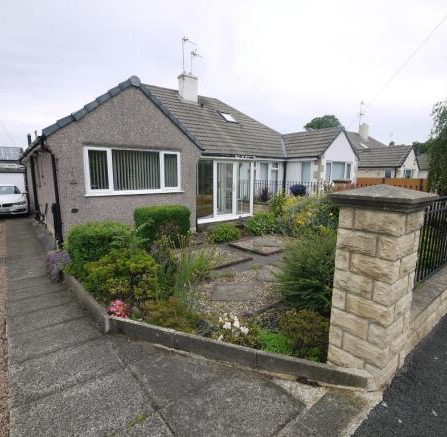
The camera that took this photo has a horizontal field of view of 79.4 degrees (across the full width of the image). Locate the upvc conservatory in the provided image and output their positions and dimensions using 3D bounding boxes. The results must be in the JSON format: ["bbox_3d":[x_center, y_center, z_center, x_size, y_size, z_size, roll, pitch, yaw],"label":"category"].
[{"bbox_3d":[-0.466,-1.152,10.453,2.560,2.190,2.000,-7,12,-38],"label":"upvc conservatory"}]

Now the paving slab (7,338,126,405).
[{"bbox_3d":[-1.303,1.254,2.250,0.760,0.050,0.600,-7,9,-38],"label":"paving slab"}]

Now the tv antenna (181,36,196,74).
[{"bbox_3d":[-1.850,-8.889,14.871,0.380,1.887,1.080,8,13,41],"label":"tv antenna"}]

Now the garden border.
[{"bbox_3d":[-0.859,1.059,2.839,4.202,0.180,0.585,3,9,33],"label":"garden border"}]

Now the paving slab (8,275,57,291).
[{"bbox_3d":[-3.014,1.031,4.355,0.750,0.050,0.580,-7,9,-38],"label":"paving slab"}]

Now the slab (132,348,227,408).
[{"bbox_3d":[-0.354,1.363,2.434,0.750,0.050,0.570,-7,10,-36],"label":"slab"}]

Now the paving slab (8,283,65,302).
[{"bbox_3d":[-2.896,1.168,4.253,0.770,0.050,0.560,-7,10,-36],"label":"paving slab"}]

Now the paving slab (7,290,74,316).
[{"bbox_3d":[-2.554,1.214,3.864,0.820,0.050,0.580,-7,10,-36],"label":"paving slab"}]

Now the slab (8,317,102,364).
[{"bbox_3d":[-1.825,1.320,2.980,0.860,0.050,0.600,-7,10,-36],"label":"slab"}]

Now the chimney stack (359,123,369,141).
[{"bbox_3d":[15.242,-9.242,29.477,0.940,1.574,0.750,-7,12,-38],"label":"chimney stack"}]

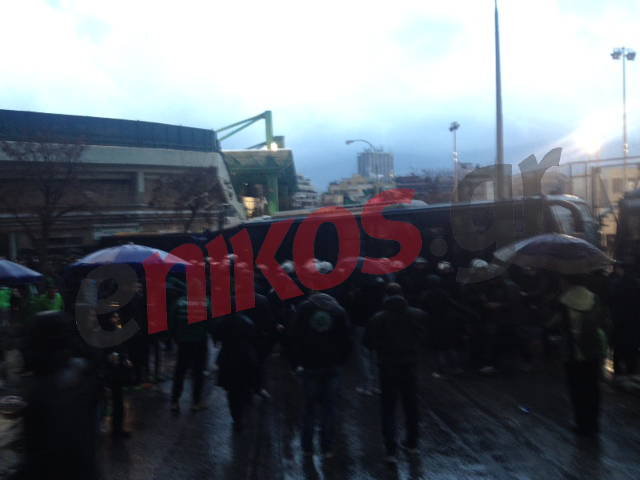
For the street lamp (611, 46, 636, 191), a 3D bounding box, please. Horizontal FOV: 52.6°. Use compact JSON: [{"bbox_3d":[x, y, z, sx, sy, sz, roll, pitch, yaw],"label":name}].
[{"bbox_3d":[14.693,-3.398,30.860,1.150,11.700,0.600,-1,-1,-15],"label":"street lamp"}]

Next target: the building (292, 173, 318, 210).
[{"bbox_3d":[-7.596,-12.583,255.811,17.000,27.000,15.000,-1,-1,-11],"label":"building"}]

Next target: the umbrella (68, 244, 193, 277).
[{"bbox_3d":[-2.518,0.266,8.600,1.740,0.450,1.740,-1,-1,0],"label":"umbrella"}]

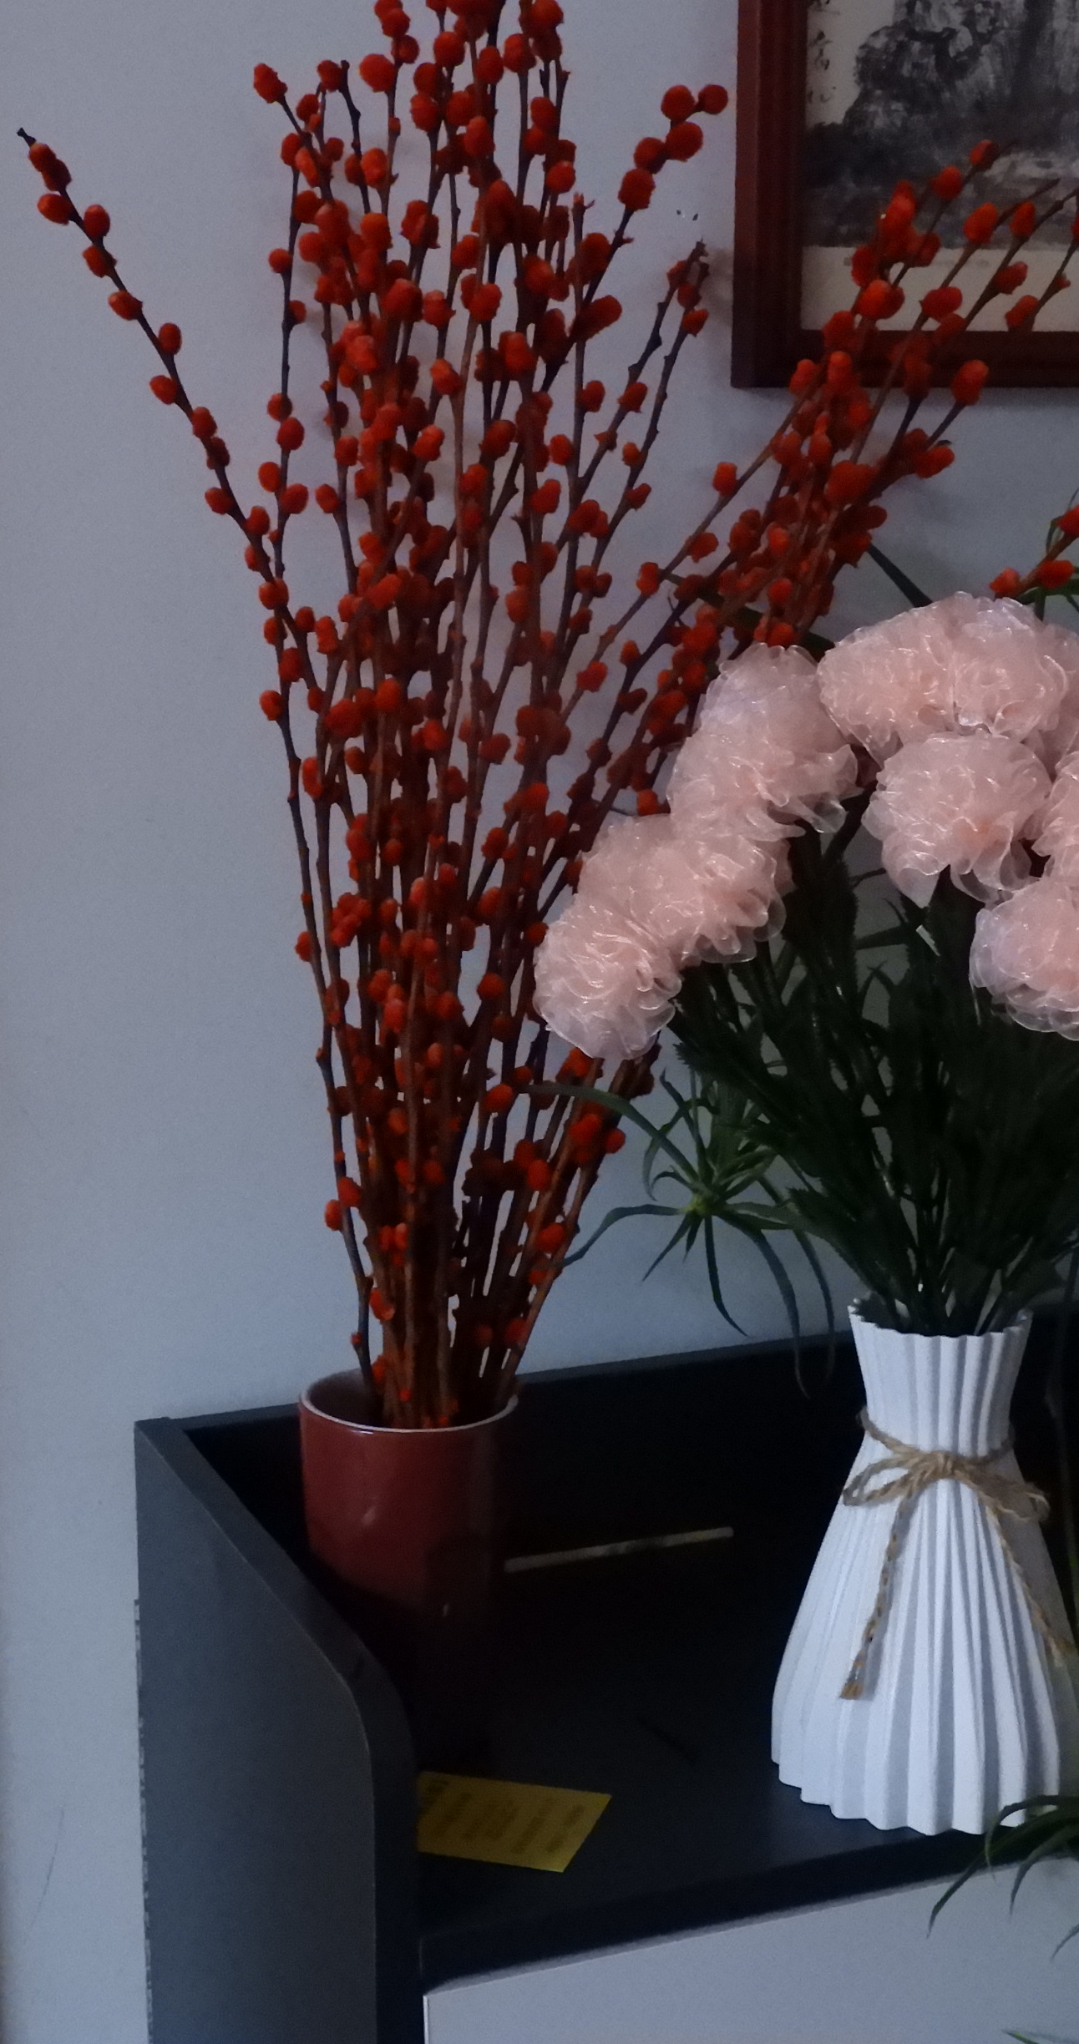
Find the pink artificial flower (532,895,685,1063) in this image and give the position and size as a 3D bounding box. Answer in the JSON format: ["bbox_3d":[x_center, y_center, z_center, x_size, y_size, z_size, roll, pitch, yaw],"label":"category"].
[{"bbox_3d":[0.023,-0.015,1.065,0.056,0.058,0.056,-1,10,0],"label":"pink artificial flower"}]

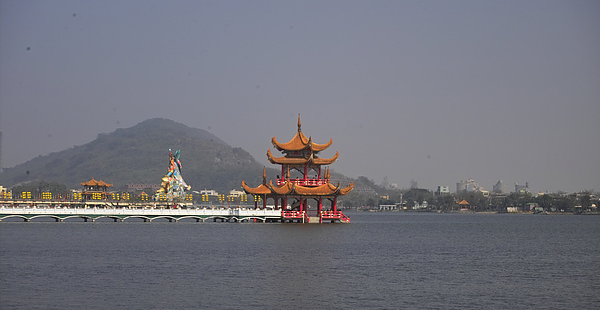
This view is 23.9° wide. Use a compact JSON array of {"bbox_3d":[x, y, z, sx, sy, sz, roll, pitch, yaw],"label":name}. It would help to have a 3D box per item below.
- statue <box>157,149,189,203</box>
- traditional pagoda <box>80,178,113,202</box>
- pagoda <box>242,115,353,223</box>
[{"bbox_3d":[-51.300,8.700,575.000,13.500,21.700,11.000,0,-2,-7],"label":"statue"},{"bbox_3d":[-81.200,14.000,565.000,12.800,9.800,11.000,0,-2,0],"label":"traditional pagoda"},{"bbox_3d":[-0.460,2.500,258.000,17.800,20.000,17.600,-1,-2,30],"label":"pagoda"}]

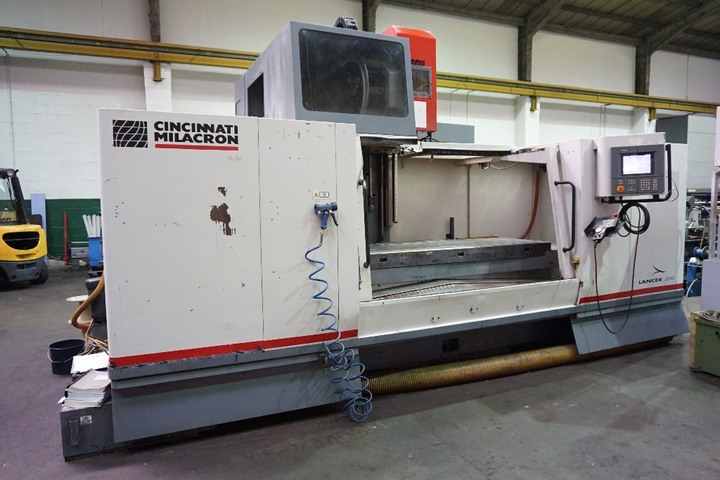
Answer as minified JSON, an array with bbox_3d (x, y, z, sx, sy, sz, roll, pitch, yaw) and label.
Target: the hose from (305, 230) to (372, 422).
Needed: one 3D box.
[{"bbox_3d":[-0.142,0.561,3.230,0.410,1.215,0.200,-3,5,-23],"label":"hose"}]

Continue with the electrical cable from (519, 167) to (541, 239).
[{"bbox_3d":[2.032,-0.430,5.750,0.173,0.878,0.170,-3,5,-23],"label":"electrical cable"}]

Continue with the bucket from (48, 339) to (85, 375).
[{"bbox_3d":[-2.610,1.050,4.302,0.280,0.240,0.280,-3,5,-23],"label":"bucket"}]

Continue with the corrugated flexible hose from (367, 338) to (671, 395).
[{"bbox_3d":[1.550,1.029,4.215,3.340,0.172,0.250,-3,5,-23],"label":"corrugated flexible hose"}]

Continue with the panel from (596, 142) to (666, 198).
[{"bbox_3d":[2.289,-0.594,4.062,0.457,0.461,0.240,0,1,14],"label":"panel"}]

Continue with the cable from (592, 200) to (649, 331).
[{"bbox_3d":[2.179,0.227,4.022,0.382,1.106,0.160,0,5,5],"label":"cable"}]

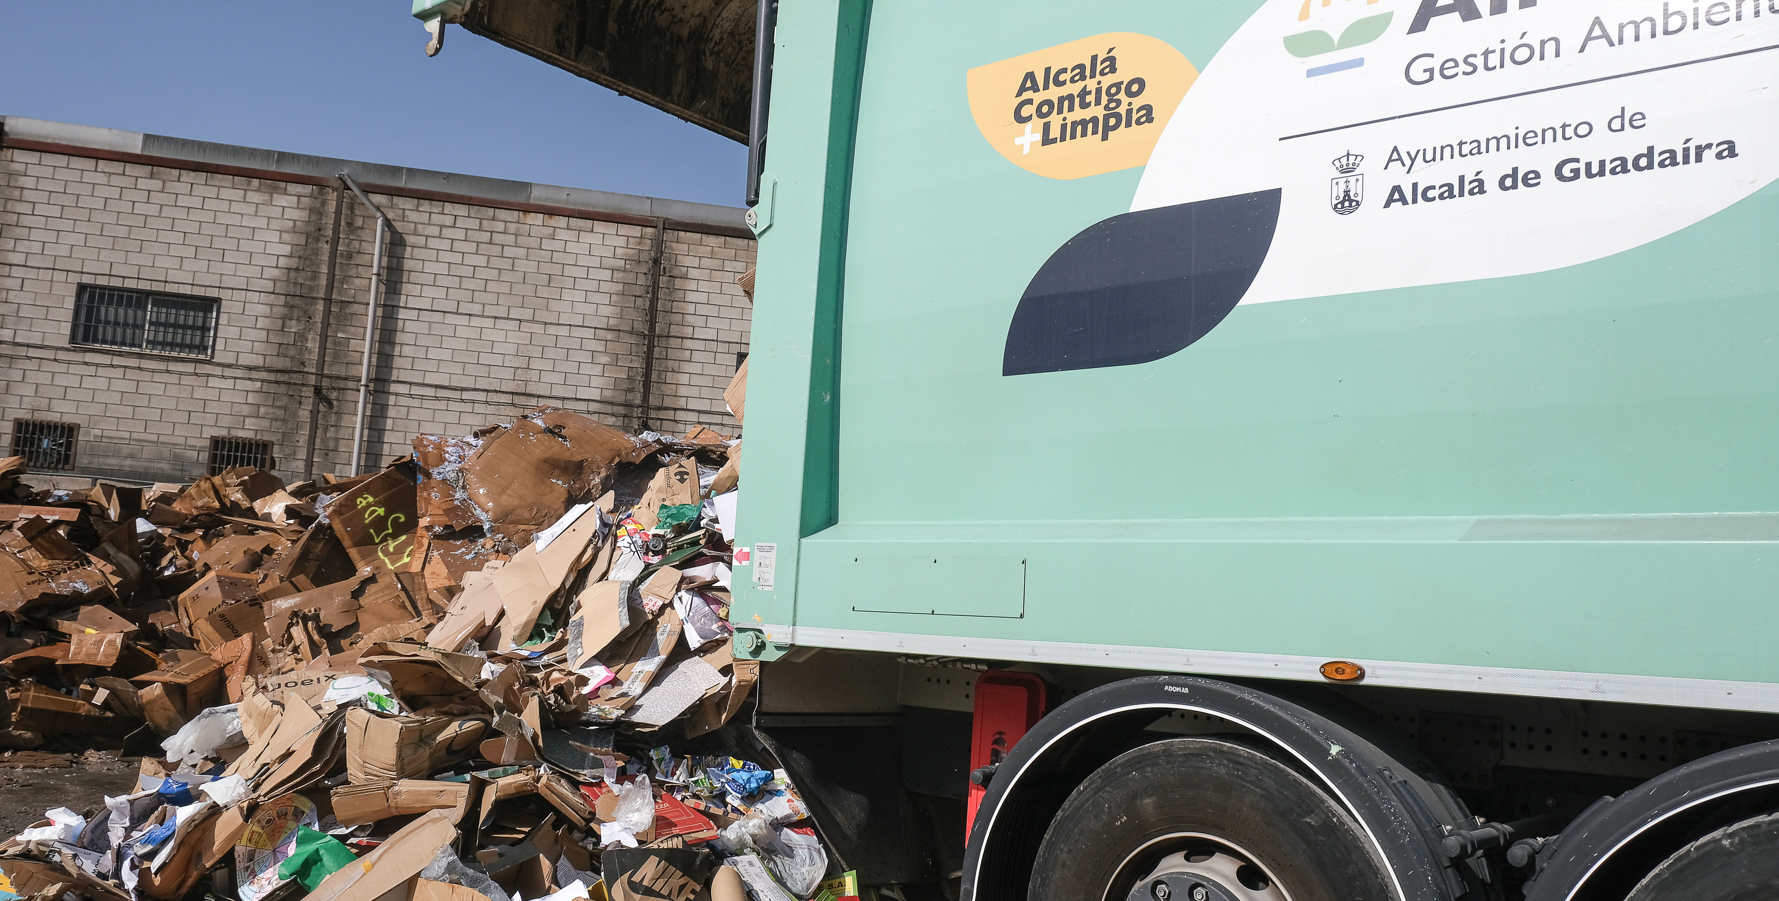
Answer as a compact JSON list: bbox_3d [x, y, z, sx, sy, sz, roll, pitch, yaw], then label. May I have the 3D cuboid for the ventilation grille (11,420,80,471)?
[{"bbox_3d":[-12.902,-0.085,20.365,0.910,0.700,0.090,5,-6,-11],"label":"ventilation grille"}]

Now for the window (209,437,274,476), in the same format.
[{"bbox_3d":[-10.151,0.179,20.843,0.930,0.710,0.100,6,-6,-10],"label":"window"}]

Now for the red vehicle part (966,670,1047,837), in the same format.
[{"bbox_3d":[0.418,1.059,4.357,0.272,0.665,0.190,-3,-9,38],"label":"red vehicle part"}]

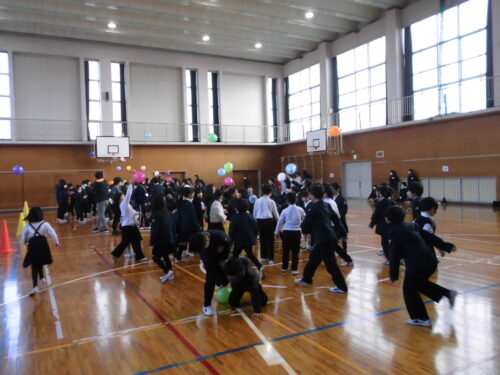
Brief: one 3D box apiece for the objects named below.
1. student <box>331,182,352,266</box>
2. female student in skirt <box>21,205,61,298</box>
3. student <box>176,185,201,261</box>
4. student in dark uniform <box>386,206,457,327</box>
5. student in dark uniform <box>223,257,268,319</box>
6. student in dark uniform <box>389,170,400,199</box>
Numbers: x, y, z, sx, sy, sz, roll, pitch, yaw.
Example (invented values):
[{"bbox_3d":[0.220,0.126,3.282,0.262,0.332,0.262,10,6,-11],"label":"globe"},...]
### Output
[{"bbox_3d":[1.542,0.572,6.385,0.340,1.270,0.420,-2,1,-18],"label":"student"},{"bbox_3d":[-3.027,0.871,5.400,0.500,1.180,0.380,-3,2,-27],"label":"female student in skirt"},{"bbox_3d":[-1.151,0.636,6.685,0.420,1.280,0.360,0,2,45],"label":"student"},{"bbox_3d":[1.620,0.726,3.567,0.600,1.090,0.460,0,2,41],"label":"student in dark uniform"},{"bbox_3d":[-0.046,1.026,4.073,0.440,0.560,0.620,-1,1,18],"label":"student in dark uniform"},{"bbox_3d":[6.311,-0.011,16.400,0.360,1.435,0.420,-3,2,-27],"label":"student in dark uniform"}]

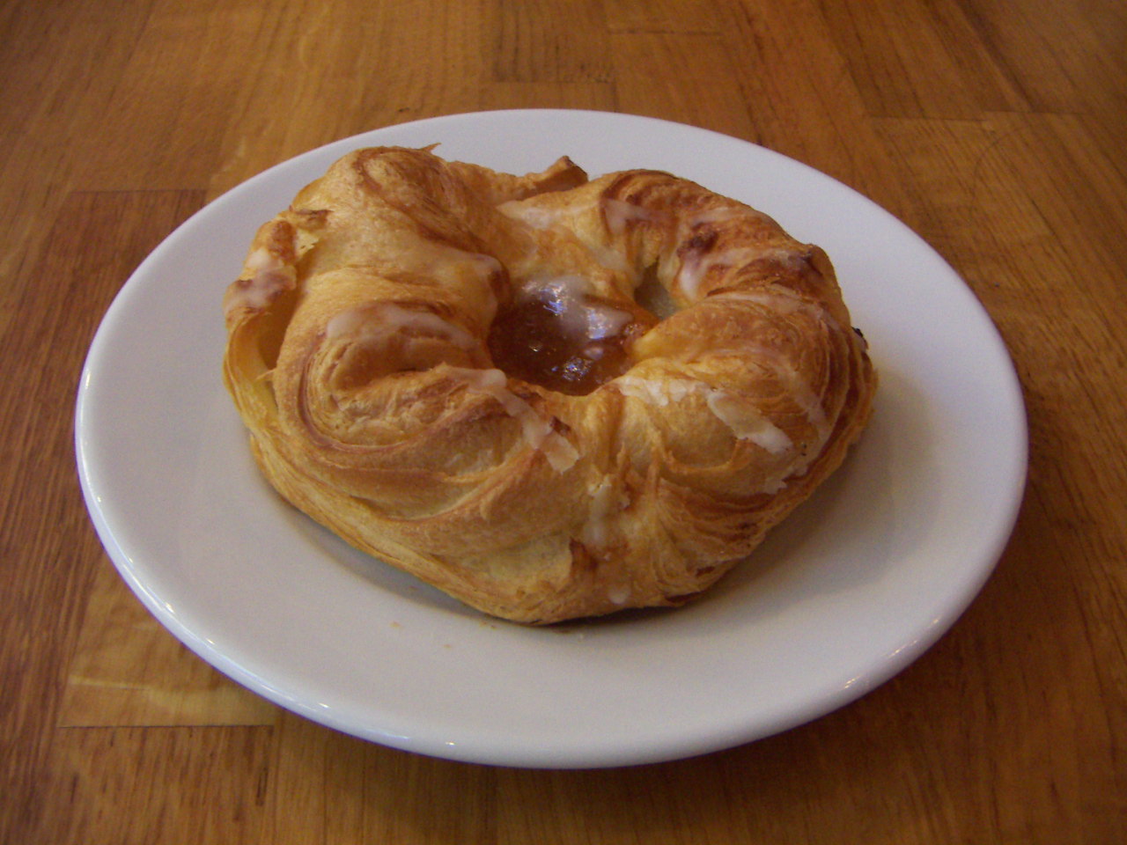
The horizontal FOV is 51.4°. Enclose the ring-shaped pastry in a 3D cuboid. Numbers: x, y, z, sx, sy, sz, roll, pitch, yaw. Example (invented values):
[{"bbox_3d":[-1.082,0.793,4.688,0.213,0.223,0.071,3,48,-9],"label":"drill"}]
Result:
[{"bbox_3d":[-0.003,-0.017,0.224,0.126,0.038,0.111,2,44,0],"label":"ring-shaped pastry"}]

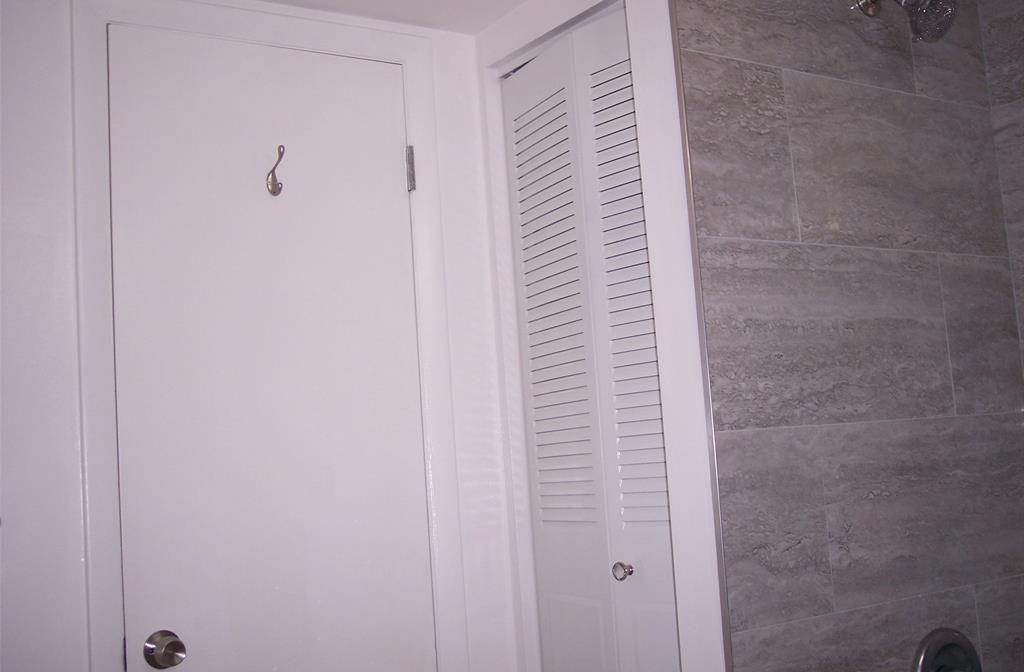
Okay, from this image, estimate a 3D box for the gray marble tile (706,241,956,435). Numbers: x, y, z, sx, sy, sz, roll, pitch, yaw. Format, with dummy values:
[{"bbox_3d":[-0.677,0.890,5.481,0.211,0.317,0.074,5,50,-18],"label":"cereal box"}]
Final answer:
[{"bbox_3d":[0.553,-0.004,1.976,0.604,0.302,0.012,0,-8,-34],"label":"gray marble tile"}]

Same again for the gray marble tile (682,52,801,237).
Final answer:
[{"bbox_3d":[0.378,-0.307,1.907,0.233,0.302,0.012,0,-8,-34],"label":"gray marble tile"}]

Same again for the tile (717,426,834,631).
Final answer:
[{"bbox_3d":[0.419,0.298,1.837,0.231,0.302,0.012,0,-8,-34],"label":"tile"}]

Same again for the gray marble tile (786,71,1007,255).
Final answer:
[{"bbox_3d":[0.724,-0.305,2.141,0.602,0.302,0.012,0,-8,-34],"label":"gray marble tile"}]

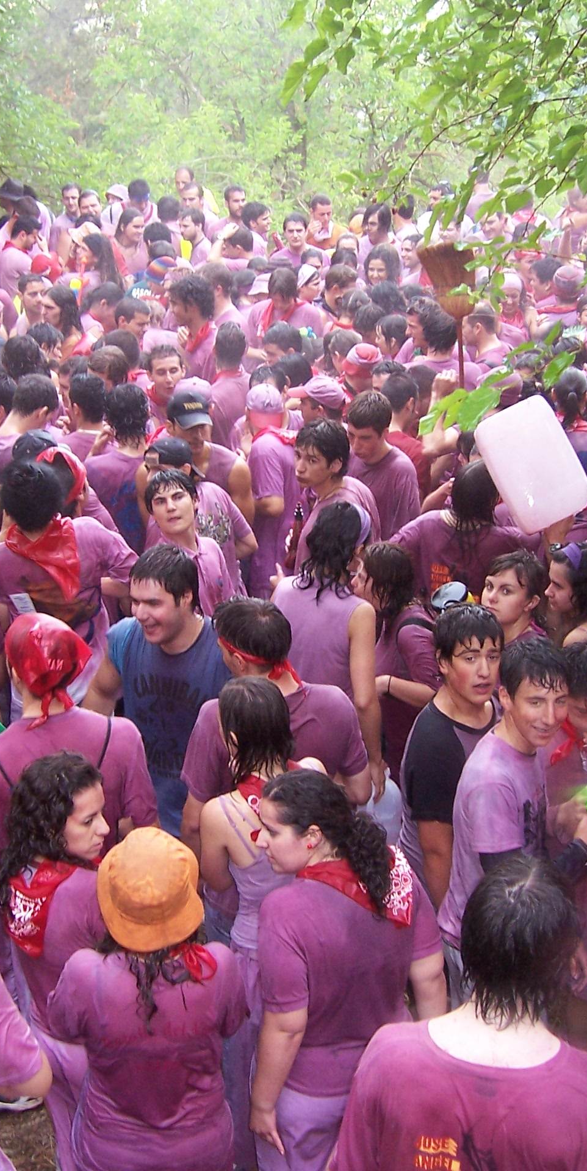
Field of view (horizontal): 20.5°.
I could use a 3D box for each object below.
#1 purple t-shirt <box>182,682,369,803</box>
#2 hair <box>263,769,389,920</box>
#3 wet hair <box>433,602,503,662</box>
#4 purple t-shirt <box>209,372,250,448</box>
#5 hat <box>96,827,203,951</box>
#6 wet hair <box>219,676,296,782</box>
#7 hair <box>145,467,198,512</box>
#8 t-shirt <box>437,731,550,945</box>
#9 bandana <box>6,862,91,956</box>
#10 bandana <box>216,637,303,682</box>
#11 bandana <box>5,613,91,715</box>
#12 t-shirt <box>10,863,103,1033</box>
[{"bbox_3d":[-0.042,0.554,4.081,0.440,0.650,0.260,-11,22,-28],"label":"purple t-shirt"},{"bbox_3d":[0.074,0.540,3.450,0.280,0.290,0.200,1,19,3],"label":"hair"},{"bbox_3d":[0.440,0.121,4.080,0.180,0.175,0.205,-8,24,-21],"label":"wet hair"},{"bbox_3d":[-0.325,-0.830,8.400,0.460,0.620,0.280,-3,19,-8],"label":"purple t-shirt"},{"bbox_3d":[-0.315,0.660,3.550,0.230,0.150,0.250,-6,20,2],"label":"hat"},{"bbox_3d":[-0.085,0.343,3.850,0.175,0.235,0.200,-8,21,-21],"label":"wet hair"},{"bbox_3d":[-0.409,-0.313,5.450,0.180,0.180,0.200,0,12,0],"label":"hair"},{"bbox_3d":[0.516,0.645,4.080,0.270,0.600,0.390,17,25,23],"label":"t-shirt"},{"bbox_3d":[-0.524,0.700,3.550,0.230,0.180,0.220,-16,24,-39],"label":"bandana"},{"bbox_3d":[-0.097,0.182,4.220,0.180,0.100,0.220,-18,25,-42],"label":"bandana"},{"bbox_3d":[-0.636,0.203,4.200,0.190,0.230,0.240,-9,22,-23],"label":"bandana"},{"bbox_3d":[-0.458,0.853,3.680,0.270,0.480,0.400,-16,24,-39],"label":"t-shirt"}]

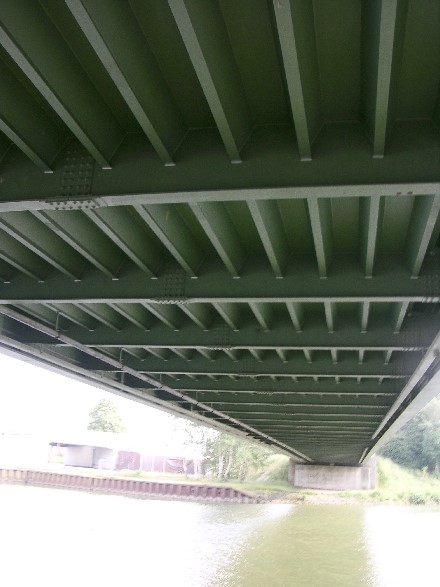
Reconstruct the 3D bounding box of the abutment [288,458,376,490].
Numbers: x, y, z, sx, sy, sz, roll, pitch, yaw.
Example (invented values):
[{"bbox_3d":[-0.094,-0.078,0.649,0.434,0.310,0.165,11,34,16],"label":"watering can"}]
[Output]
[{"bbox_3d":[15.911,25.581,83.775,11.900,4.100,3.800,0,-17,12],"label":"abutment"}]

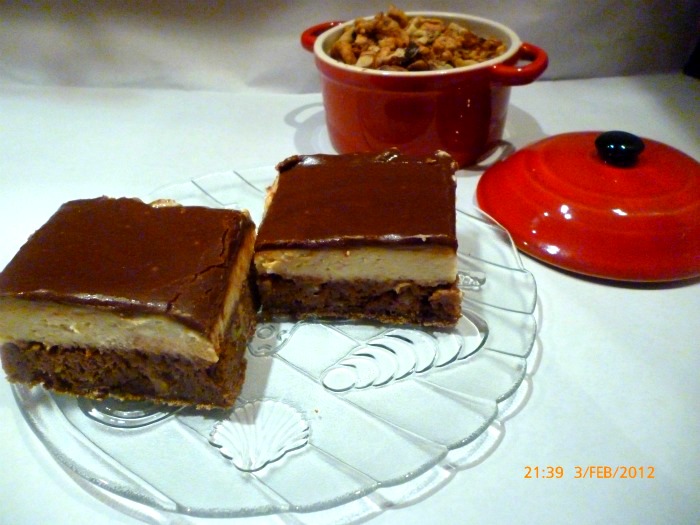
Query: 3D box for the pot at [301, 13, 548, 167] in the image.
[{"bbox_3d":[0.034,-0.090,0.298,0.134,0.052,0.103,16,42,24],"label":"pot"}]

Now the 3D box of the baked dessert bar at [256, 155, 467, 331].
[{"bbox_3d":[0.004,-0.009,0.203,0.067,0.036,0.054,1,38,6],"label":"baked dessert bar"}]

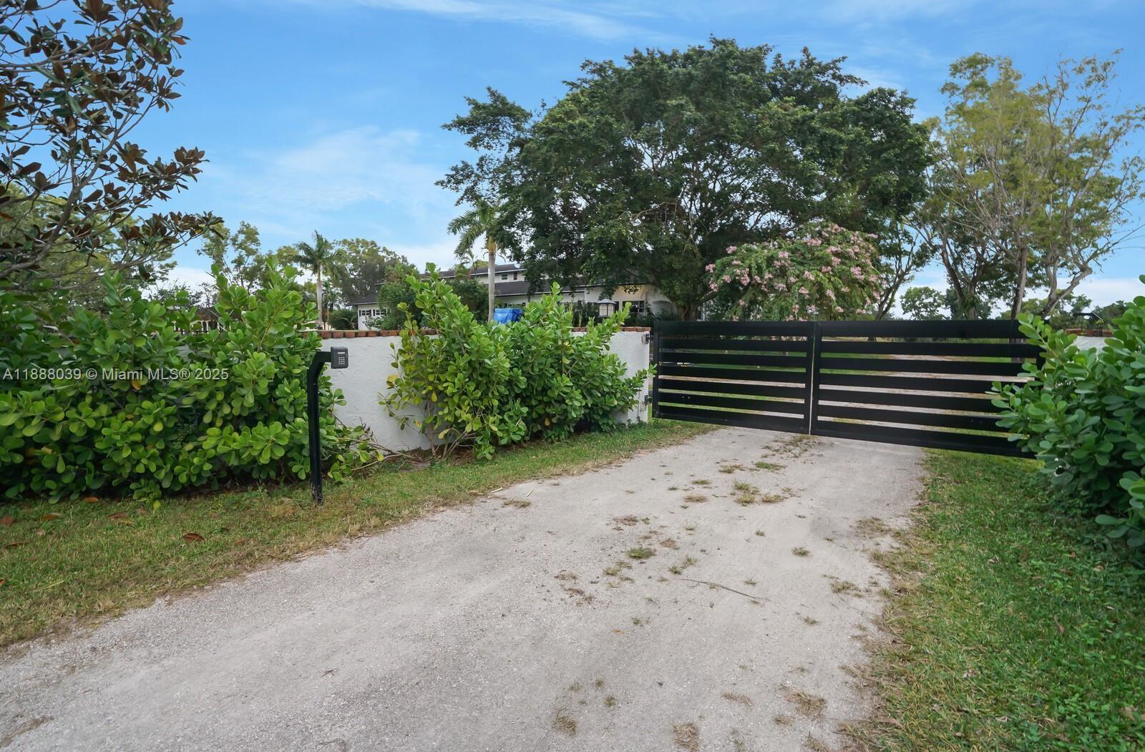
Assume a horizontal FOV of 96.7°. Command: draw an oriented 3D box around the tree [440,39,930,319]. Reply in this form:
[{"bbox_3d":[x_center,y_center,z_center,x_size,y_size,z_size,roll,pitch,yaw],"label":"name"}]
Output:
[{"bbox_3d":[4.717,-7.609,21.297,19.500,12.800,17.500,1,6,12],"label":"tree"}]

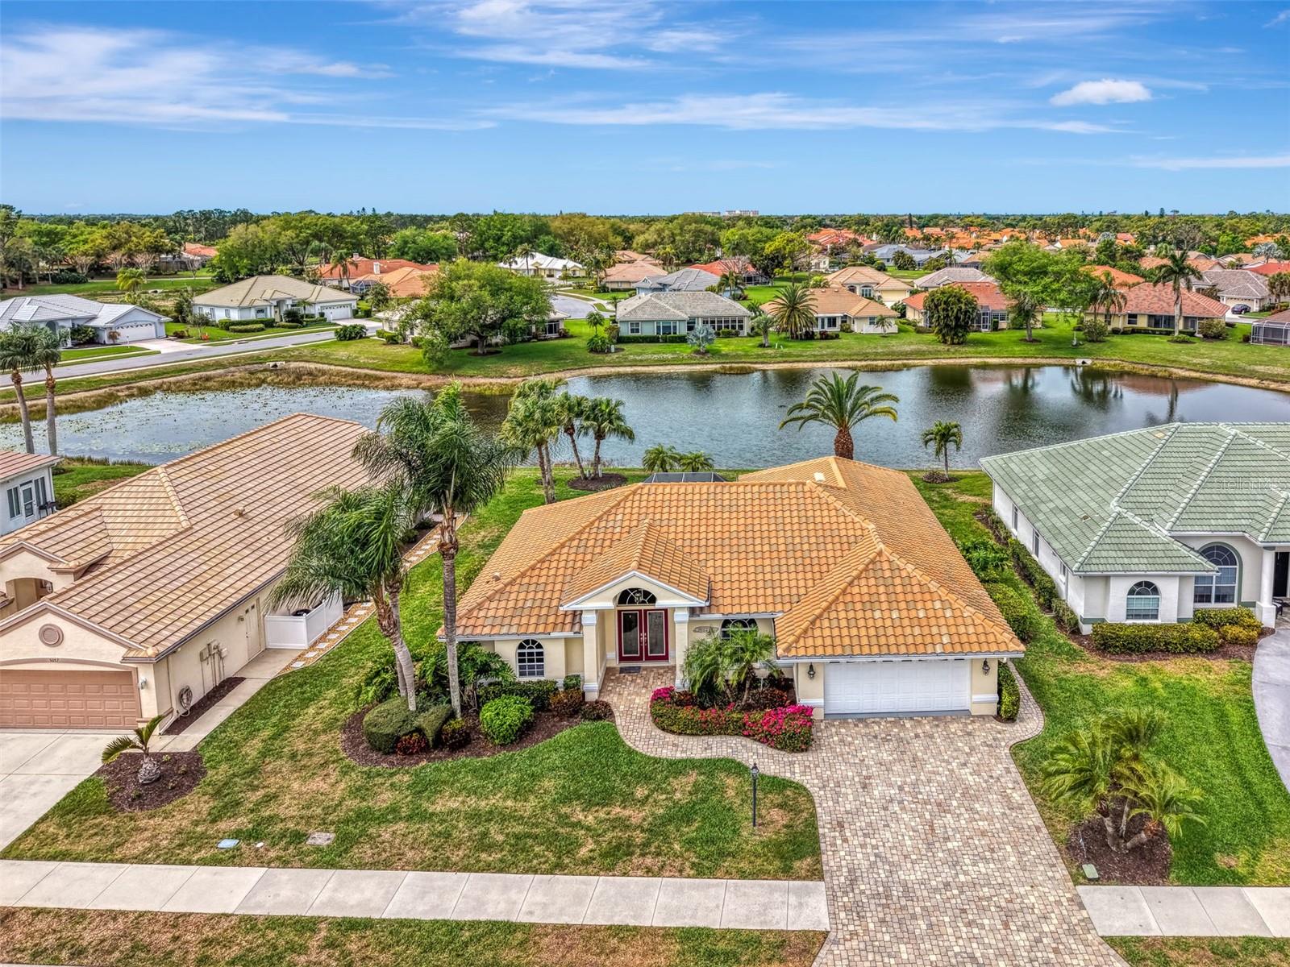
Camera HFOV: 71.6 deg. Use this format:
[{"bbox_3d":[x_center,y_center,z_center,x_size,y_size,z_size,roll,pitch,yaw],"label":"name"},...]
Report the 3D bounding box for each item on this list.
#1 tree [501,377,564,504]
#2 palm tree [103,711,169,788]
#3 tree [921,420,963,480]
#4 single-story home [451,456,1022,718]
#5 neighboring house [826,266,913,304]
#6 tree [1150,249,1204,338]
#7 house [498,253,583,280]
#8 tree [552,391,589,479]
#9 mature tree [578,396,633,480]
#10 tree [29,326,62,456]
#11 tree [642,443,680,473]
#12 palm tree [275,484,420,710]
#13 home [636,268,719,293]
[{"bbox_3d":[-6.332,-2.249,50.398,3.500,7.550,3.500,0,17,0],"label":"tree"},{"bbox_3d":[-15.192,7.827,26.355,1.900,2.200,1.700,0,17,0],"label":"palm tree"},{"bbox_3d":[18.900,-2.122,56.267,2.600,3.700,2.600,0,17,0],"label":"tree"},{"bbox_3d":[3.400,2.220,38.373,19.300,6.000,20.800,1,17,3],"label":"single-story home"},{"bbox_3d":[41.700,-37.686,169.837,15.000,6.100,18.000,0,17,0],"label":"neighboring house"},{"bbox_3d":[73.158,-25.732,121.411,6.200,11.600,6.200,0,17,0],"label":"tree"},{"bbox_3d":[-27.000,-56.812,233.527,21.500,6.100,15.000,-5,17,-15],"label":"house"},{"bbox_3d":[-4.600,-2.984,55.486,2.600,5.600,2.600,0,17,0],"label":"tree"},{"bbox_3d":[-2.403,-2.880,56.879,3.300,5.410,3.300,0,17,0],"label":"mature tree"},{"bbox_3d":[-38.912,-5.387,58.090,2.600,9.510,2.600,0,17,0],"label":"tree"},{"bbox_3d":[1.026,-1.061,54.803,2.350,2.800,2.300,0,17,0],"label":"tree"},{"bbox_3d":[-9.490,4.011,28.795,4.500,7.860,4.000,0,17,0],"label":"palm tree"},{"bbox_3d":[9.000,-37.878,170.823,19.000,5.900,16.000,5,17,16],"label":"home"}]

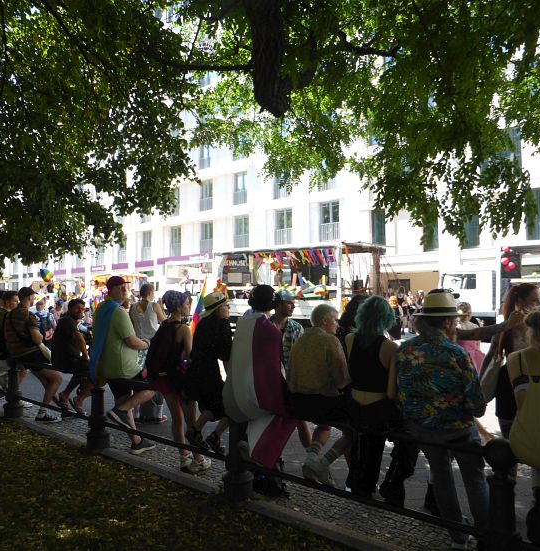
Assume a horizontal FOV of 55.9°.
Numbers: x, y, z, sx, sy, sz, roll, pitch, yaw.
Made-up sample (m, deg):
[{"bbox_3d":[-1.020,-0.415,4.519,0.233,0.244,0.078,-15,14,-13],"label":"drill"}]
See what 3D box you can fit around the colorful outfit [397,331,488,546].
[{"bbox_3d":[1.040,1.019,3.082,0.520,1.360,0.470,-2,-4,36],"label":"colorful outfit"}]

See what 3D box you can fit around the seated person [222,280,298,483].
[{"bbox_3d":[-0.056,0.832,3.780,0.520,1.500,0.600,-3,-4,35],"label":"seated person"}]

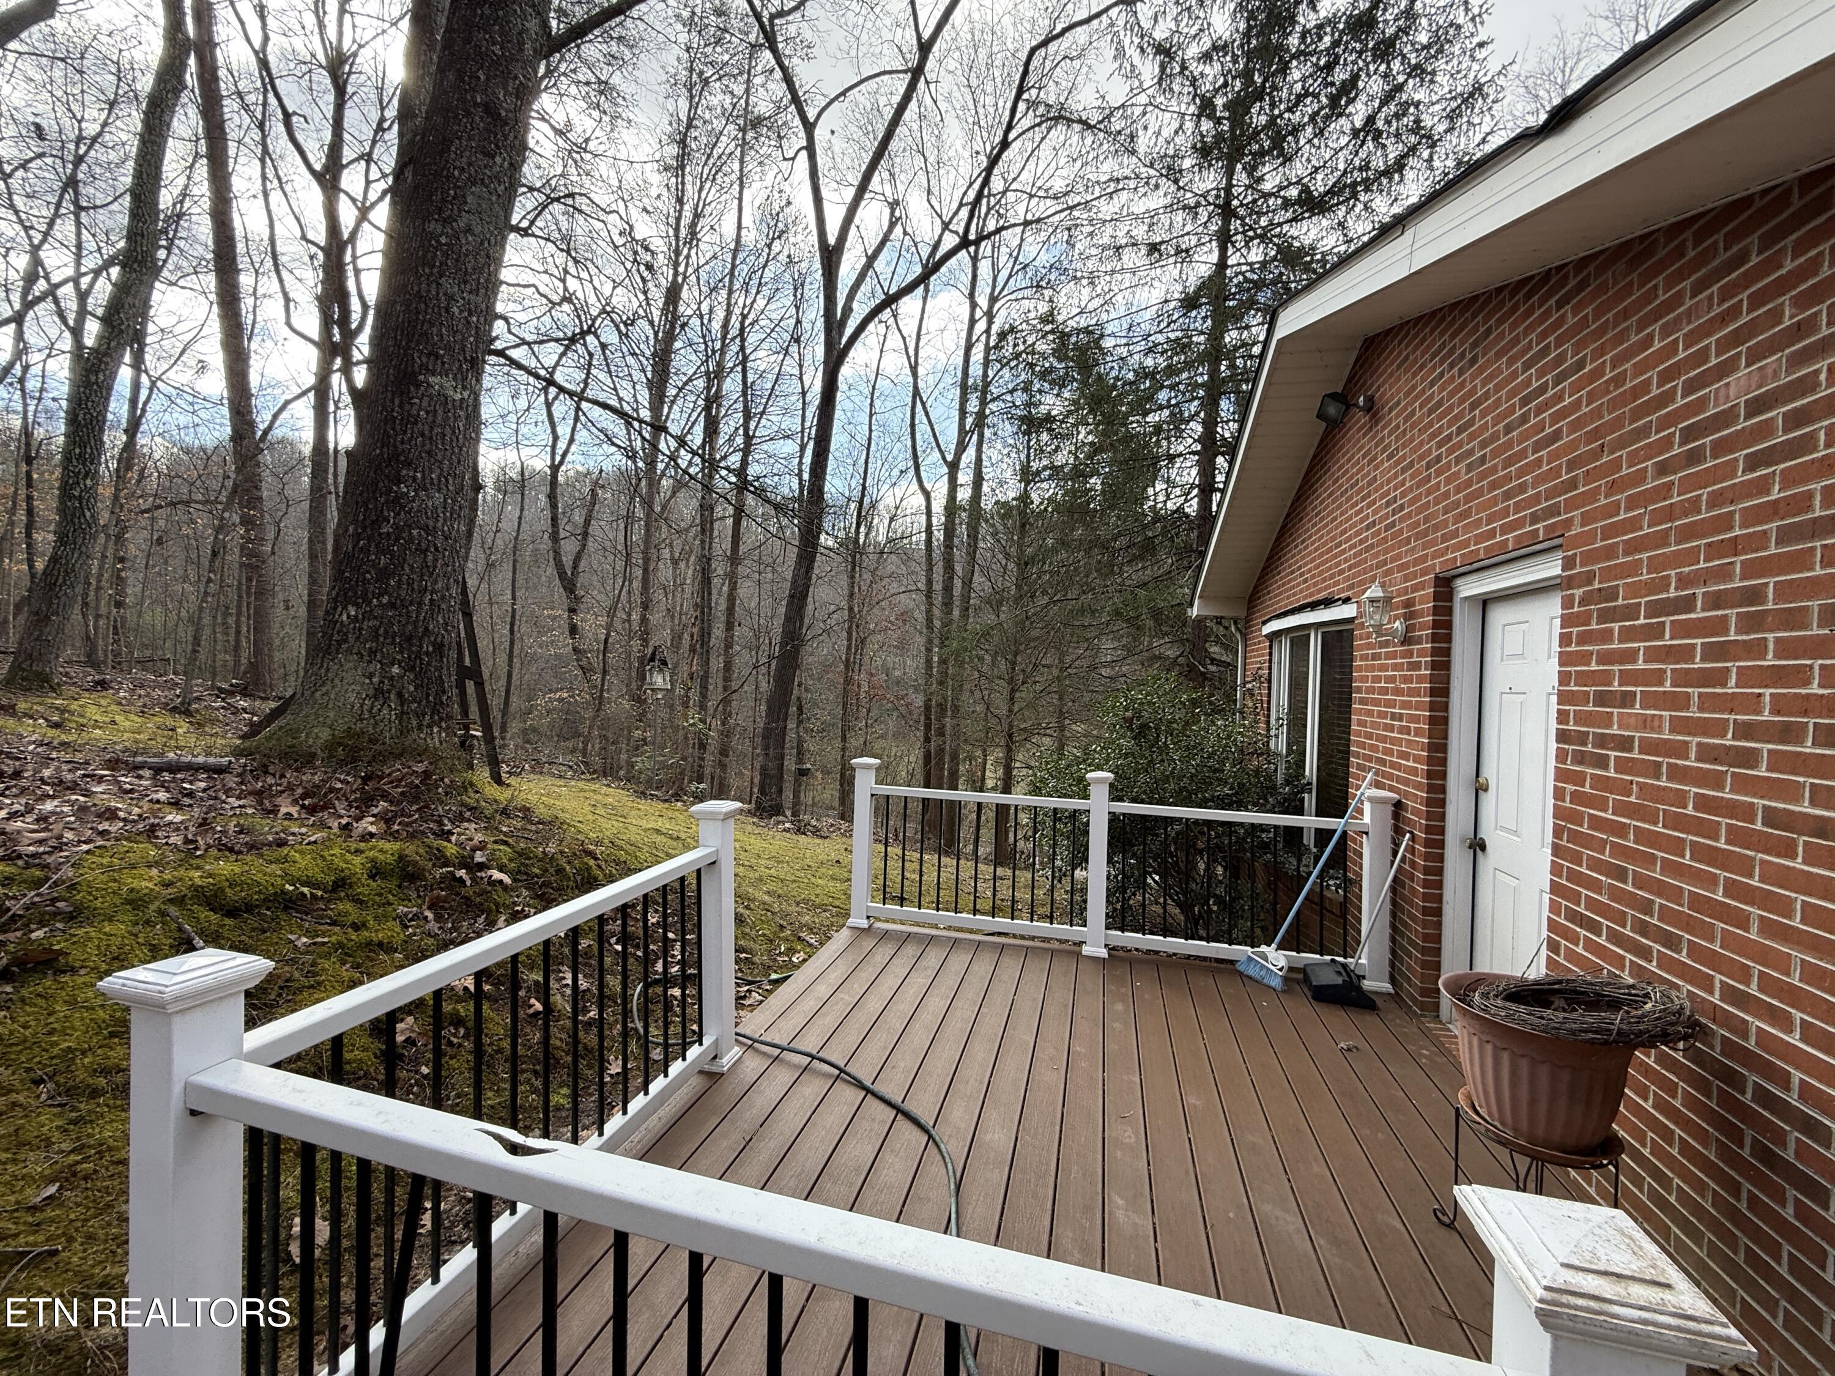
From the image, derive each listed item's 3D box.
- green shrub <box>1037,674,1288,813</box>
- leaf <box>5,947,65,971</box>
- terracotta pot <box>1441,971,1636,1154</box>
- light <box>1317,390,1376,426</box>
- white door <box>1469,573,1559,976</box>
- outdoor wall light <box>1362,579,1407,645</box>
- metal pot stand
[{"bbox_3d":[1.846,0.856,5.679,2.000,1.950,1.800,1,1,14],"label":"green shrub"},{"bbox_3d":[-2.972,0.905,2.500,0.080,0.035,0.140,19,5,33],"label":"leaf"},{"bbox_3d":[1.794,1.089,2.145,0.475,0.350,0.475,1,1,0],"label":"terracotta pot"},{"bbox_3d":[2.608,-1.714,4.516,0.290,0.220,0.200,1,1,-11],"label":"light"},{"bbox_3d":[2.573,0.600,3.076,0.060,2.020,0.915,1,1,14],"label":"white door"},{"bbox_3d":[2.501,-0.420,3.993,0.205,0.355,0.145,1,1,14],"label":"outdoor wall light"},{"bbox_3d":[1.789,1.434,2.147,0.410,0.380,0.410,1,1,14],"label":"metal pot stand"}]

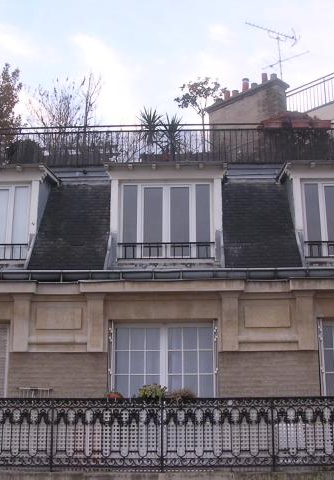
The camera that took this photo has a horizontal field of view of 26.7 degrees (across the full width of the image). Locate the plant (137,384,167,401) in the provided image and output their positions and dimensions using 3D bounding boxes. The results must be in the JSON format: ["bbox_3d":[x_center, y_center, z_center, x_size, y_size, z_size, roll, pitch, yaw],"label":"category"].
[{"bbox_3d":[-0.218,2.362,10.535,0.451,0.370,0.380,-1,-17,1],"label":"plant"}]

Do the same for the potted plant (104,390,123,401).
[{"bbox_3d":[-0.804,2.407,10.537,0.301,0.280,0.280,-1,-17,1],"label":"potted plant"}]

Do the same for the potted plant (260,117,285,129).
[{"bbox_3d":[2.279,-2.525,15.046,0.511,0.230,0.220,-1,-17,1],"label":"potted plant"}]

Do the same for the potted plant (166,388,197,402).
[{"bbox_3d":[0.217,2.412,10.508,0.480,0.360,0.380,-1,-17,1],"label":"potted plant"}]

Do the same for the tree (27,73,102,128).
[{"bbox_3d":[-2.374,-2.708,16.114,1.722,2.514,1.400,-1,-17,1],"label":"tree"}]

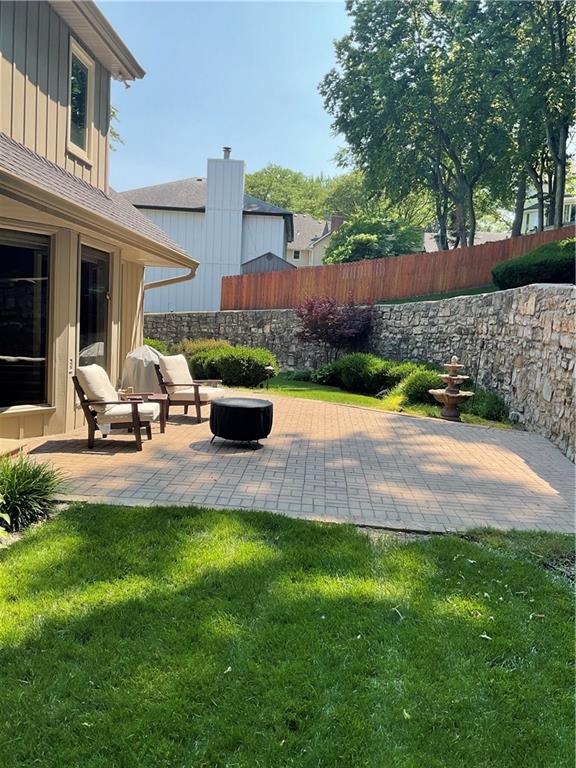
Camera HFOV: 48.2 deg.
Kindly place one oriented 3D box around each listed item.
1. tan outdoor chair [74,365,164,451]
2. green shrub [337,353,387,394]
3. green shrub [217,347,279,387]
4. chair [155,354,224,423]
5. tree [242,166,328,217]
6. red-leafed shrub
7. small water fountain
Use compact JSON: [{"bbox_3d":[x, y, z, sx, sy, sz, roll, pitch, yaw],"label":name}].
[{"bbox_3d":[-1.900,0.225,7.284,0.890,0.910,0.740,3,6,-3],"label":"tan outdoor chair"},{"bbox_3d":[1.733,-0.307,14.290,1.120,0.870,1.100,4,6,7],"label":"green shrub"},{"bbox_3d":[-0.857,-0.432,13.998,1.300,0.860,1.200,3,6,-4],"label":"green shrub"},{"bbox_3d":[-1.392,0.036,9.254,0.880,0.910,0.740,4,6,12],"label":"chair"},{"bbox_3d":[-0.633,-10.729,50.649,8.500,12.745,8.500,3,6,0],"label":"tree"},{"bbox_3d":[1.224,-1.196,16.358,1.950,2.100,1.800,4,6,4],"label":"red-leafed shrub"},{"bbox_3d":[2.744,0.057,10.611,0.760,1.090,0.760,5,6,14],"label":"small water fountain"}]

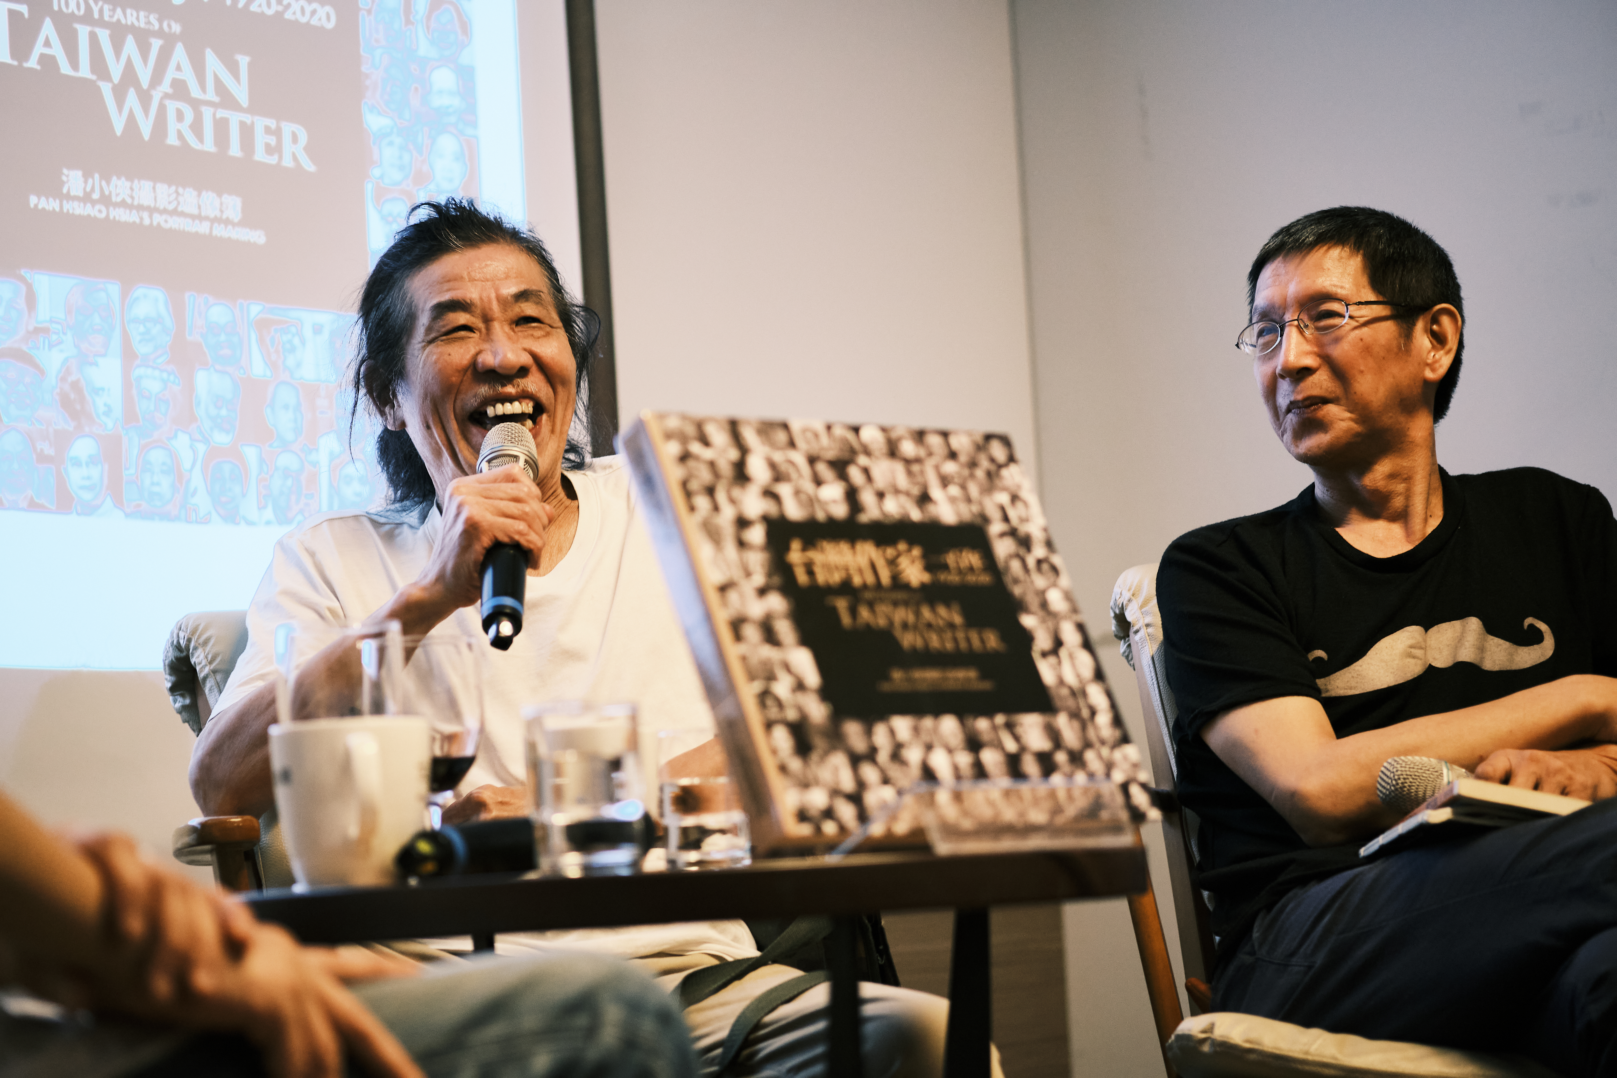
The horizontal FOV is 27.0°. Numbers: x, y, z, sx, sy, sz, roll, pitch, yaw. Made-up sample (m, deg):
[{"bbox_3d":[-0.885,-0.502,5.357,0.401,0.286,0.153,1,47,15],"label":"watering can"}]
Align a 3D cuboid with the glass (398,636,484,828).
[{"bbox_3d":[-0.262,0.151,2.320,0.083,0.168,0.083,-4,-5,0],"label":"glass"}]

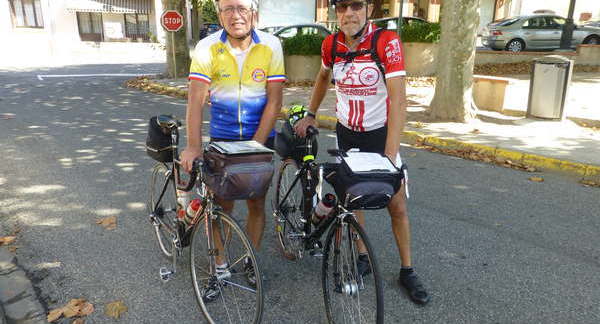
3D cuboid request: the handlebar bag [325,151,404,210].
[{"bbox_3d":[0.292,0.082,1.869,0.250,0.190,0.220,3,15,-13],"label":"handlebar bag"}]

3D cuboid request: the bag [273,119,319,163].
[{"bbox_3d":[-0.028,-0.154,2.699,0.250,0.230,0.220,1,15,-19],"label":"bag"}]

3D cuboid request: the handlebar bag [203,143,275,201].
[{"bbox_3d":[-0.290,0.039,1.951,0.260,0.220,0.210,-3,15,-32],"label":"handlebar bag"}]

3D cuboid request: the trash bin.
[{"bbox_3d":[4.104,-1.225,6.957,0.580,0.967,0.420,6,17,20],"label":"trash bin"}]

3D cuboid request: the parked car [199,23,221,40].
[{"bbox_3d":[-3.858,-5.834,20.167,1.750,1.500,4.100,-2,16,-8],"label":"parked car"}]

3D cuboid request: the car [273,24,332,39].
[{"bbox_3d":[-0.245,-5.312,18.501,4.000,1.460,1.720,-1,16,-3],"label":"car"}]

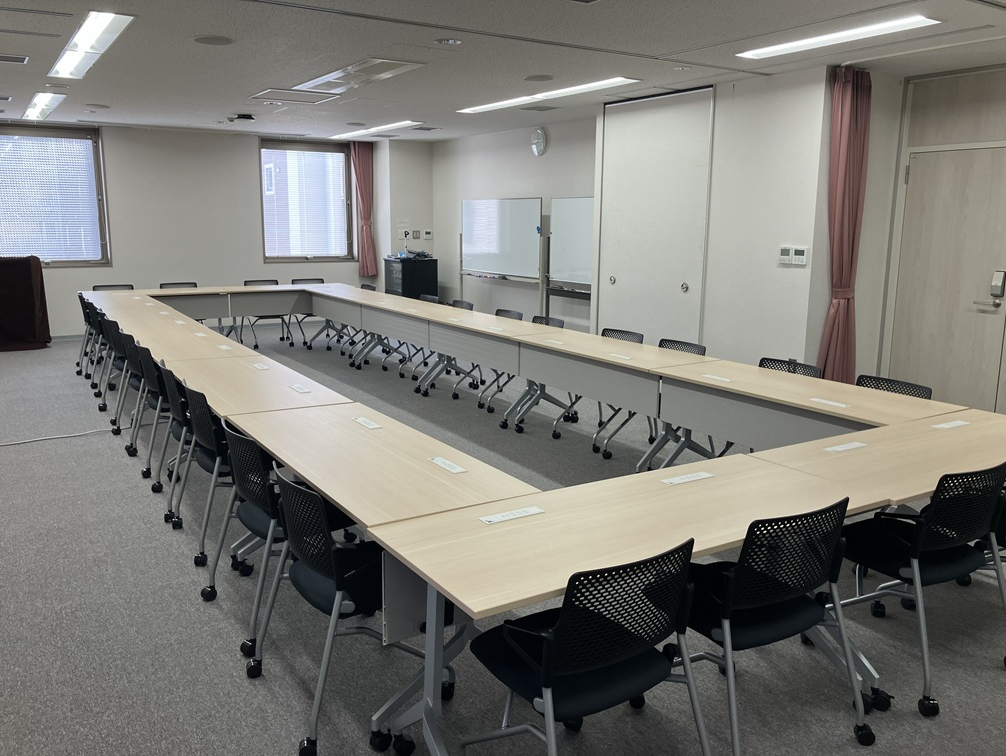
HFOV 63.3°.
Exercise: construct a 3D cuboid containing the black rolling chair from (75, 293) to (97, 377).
[{"bbox_3d":[-4.193,-0.493,8.499,0.580,0.800,0.570,-6,13,-30],"label":"black rolling chair"}]

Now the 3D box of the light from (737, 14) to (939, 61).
[{"bbox_3d":[2.038,-2.129,5.101,0.250,0.060,1.310,-7,13,-33],"label":"light"}]

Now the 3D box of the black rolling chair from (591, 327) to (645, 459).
[{"bbox_3d":[0.729,0.075,5.830,0.565,0.775,0.570,-6,13,-32],"label":"black rolling chair"}]

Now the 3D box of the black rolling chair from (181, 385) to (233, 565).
[{"bbox_3d":[-1.310,0.413,4.000,0.560,0.780,0.560,-7,13,-32],"label":"black rolling chair"}]

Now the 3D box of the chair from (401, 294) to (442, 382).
[{"bbox_3d":[-0.887,-0.439,8.330,0.560,0.780,0.560,-7,13,-32],"label":"chair"}]

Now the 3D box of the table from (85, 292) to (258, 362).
[{"bbox_3d":[-2.995,-0.158,6.942,0.600,0.720,4.730,-6,13,-32],"label":"table"}]

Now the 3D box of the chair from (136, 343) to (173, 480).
[{"bbox_3d":[-2.092,0.164,5.232,0.560,0.780,0.560,-7,13,-32],"label":"chair"}]

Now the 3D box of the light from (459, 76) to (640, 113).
[{"bbox_3d":[0.323,-2.626,7.609,0.240,0.060,2.570,-7,13,-33],"label":"light"}]

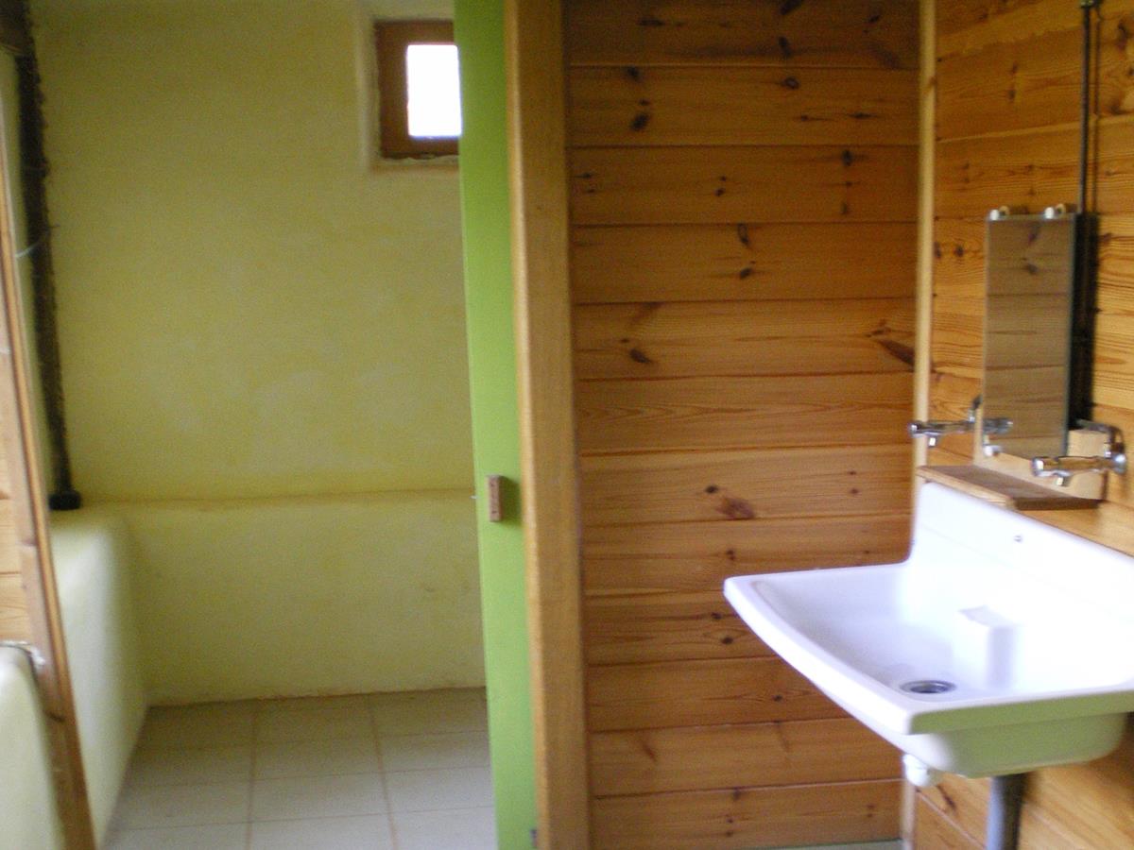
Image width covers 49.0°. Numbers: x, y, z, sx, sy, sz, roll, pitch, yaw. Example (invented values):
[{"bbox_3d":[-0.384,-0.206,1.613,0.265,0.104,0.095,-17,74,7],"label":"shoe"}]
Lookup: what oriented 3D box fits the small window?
[{"bbox_3d":[-0.398,-1.021,3.773,0.350,0.390,0.070,-3,10,-8],"label":"small window"}]

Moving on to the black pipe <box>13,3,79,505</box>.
[{"bbox_3d":[-1.556,-0.510,3.670,0.080,1.550,0.080,-3,10,-8],"label":"black pipe"}]

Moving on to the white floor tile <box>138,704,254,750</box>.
[{"bbox_3d":[-1.054,0.869,3.582,0.310,0.010,0.290,-3,10,-8],"label":"white floor tile"}]

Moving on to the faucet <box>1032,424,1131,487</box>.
[{"bbox_3d":[0.816,0.055,2.033,0.165,0.090,0.110,-4,10,-15],"label":"faucet"}]

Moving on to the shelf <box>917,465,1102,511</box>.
[{"bbox_3d":[0.776,0.113,2.239,0.142,0.020,0.310,-5,11,-16],"label":"shelf"}]

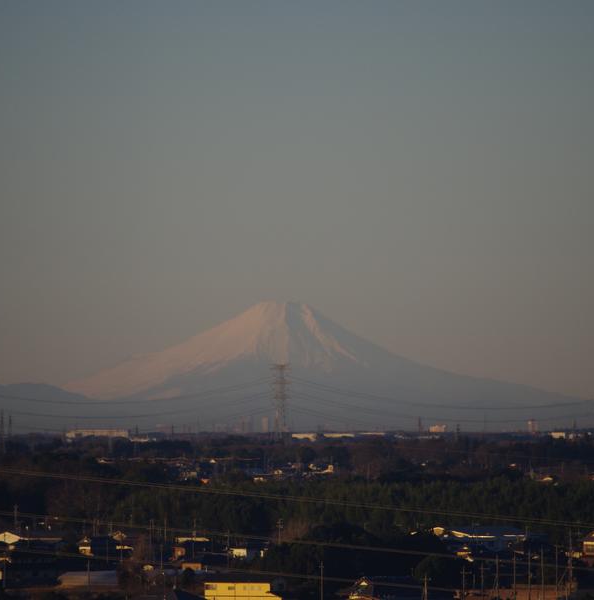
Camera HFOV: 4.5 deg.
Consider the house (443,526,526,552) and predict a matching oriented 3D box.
[{"bbox_3d":[50.305,63.578,2000.000,22.000,7.200,13.000,0,-1,8],"label":"house"}]

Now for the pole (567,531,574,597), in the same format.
[{"bbox_3d":[56.268,54.210,1550.000,1.500,13.600,0.900,0,-1,0],"label":"pole"}]

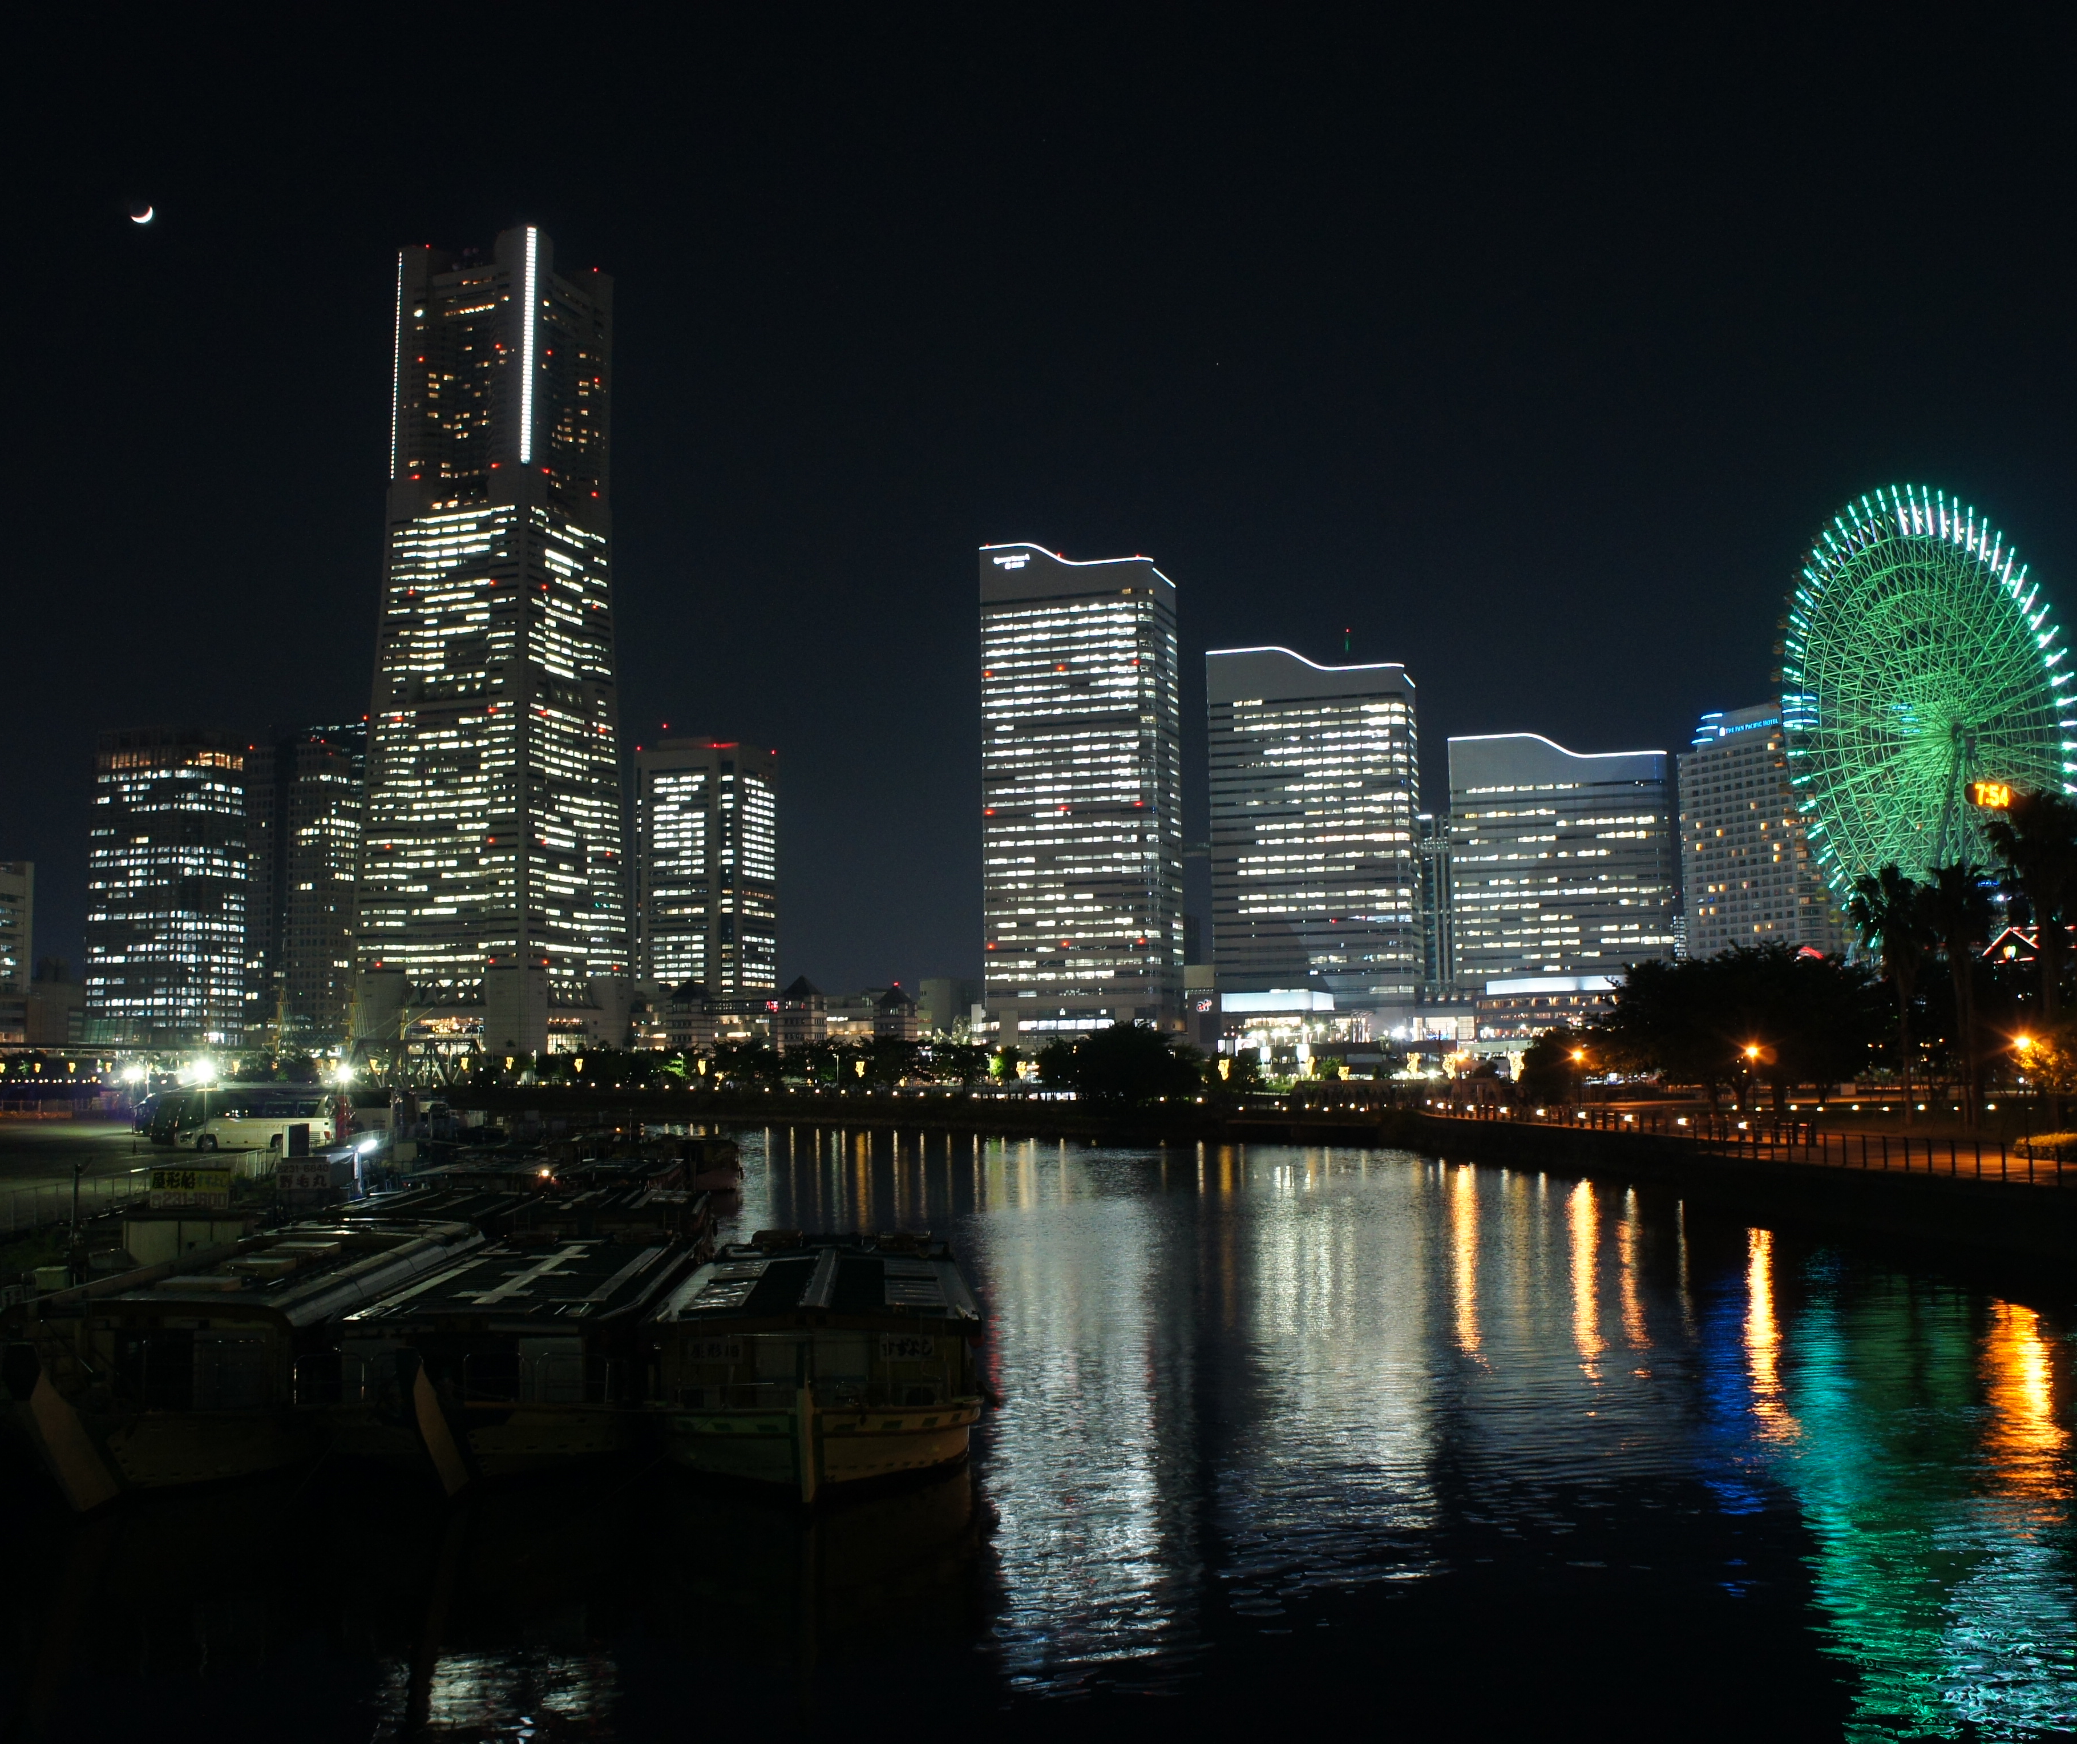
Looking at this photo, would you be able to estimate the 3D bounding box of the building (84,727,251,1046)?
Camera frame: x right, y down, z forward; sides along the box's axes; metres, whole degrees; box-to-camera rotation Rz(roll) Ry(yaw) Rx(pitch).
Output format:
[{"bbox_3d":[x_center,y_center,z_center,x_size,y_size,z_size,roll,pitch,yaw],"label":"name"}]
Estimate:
[{"bbox_3d":[-354.730,10.630,802.050,47.270,132.000,37.700,-2,-5,16],"label":"building"}]

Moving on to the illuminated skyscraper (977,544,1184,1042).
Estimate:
[{"bbox_3d":[15.510,-25.330,679.550,61.520,172.000,36.770,-2,-5,18],"label":"illuminated skyscraper"}]

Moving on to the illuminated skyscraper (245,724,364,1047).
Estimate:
[{"bbox_3d":[-305.480,10.140,822.560,41.150,135.000,30.000,-2,-5,16],"label":"illuminated skyscraper"}]

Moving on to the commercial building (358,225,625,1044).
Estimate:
[{"bbox_3d":[-198.770,-80.320,727.460,67.110,296.000,74.520,-2,-5,18],"label":"commercial building"}]

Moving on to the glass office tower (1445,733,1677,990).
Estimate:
[{"bbox_3d":[192.090,6.450,712.250,77.250,109.000,39.000,-2,-5,18],"label":"glass office tower"}]

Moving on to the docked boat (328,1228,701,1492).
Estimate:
[{"bbox_3d":[-9.130,8.910,37.190,5.000,3.000,18.000,0,-5,-5],"label":"docked boat"}]

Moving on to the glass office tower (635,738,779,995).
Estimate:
[{"bbox_3d":[-161.250,12.630,959.730,51.520,149.000,50.880,-2,-5,18],"label":"glass office tower"}]

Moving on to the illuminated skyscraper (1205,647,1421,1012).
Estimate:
[{"bbox_3d":[97.100,-8.410,692.030,67.370,138.000,39.000,-2,-5,18],"label":"illuminated skyscraper"}]

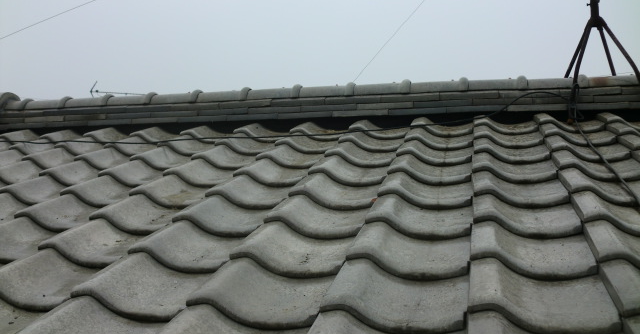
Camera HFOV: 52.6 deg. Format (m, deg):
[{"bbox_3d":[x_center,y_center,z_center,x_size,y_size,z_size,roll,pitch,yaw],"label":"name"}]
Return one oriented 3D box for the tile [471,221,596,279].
[{"bbox_3d":[0.486,0.174,1.444,0.285,0.060,0.285,-1,11,14],"label":"tile"}]

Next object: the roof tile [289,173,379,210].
[{"bbox_3d":[0.081,0.069,2.017,0.285,0.060,0.285,-1,11,14],"label":"roof tile"}]

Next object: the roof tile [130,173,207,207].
[{"bbox_3d":[-0.428,0.071,2.146,0.285,0.060,0.285,-1,11,14],"label":"roof tile"}]

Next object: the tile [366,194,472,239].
[{"bbox_3d":[0.287,0.126,1.742,0.285,0.063,0.280,-1,11,14],"label":"tile"}]

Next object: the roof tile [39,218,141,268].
[{"bbox_3d":[-0.536,0.192,1.718,0.285,0.063,0.280,-1,11,14],"label":"roof tile"}]

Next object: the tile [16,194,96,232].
[{"bbox_3d":[-0.734,0.134,2.003,0.285,0.063,0.280,-1,11,14],"label":"tile"}]

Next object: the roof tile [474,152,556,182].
[{"bbox_3d":[0.648,-0.001,2.110,0.285,0.060,0.285,-1,11,14],"label":"roof tile"}]

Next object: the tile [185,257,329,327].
[{"bbox_3d":[-0.086,0.253,1.367,0.285,0.063,0.280,-1,11,14],"label":"tile"}]

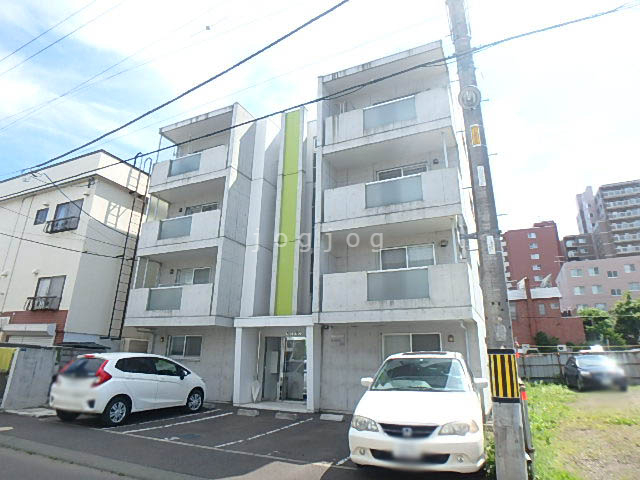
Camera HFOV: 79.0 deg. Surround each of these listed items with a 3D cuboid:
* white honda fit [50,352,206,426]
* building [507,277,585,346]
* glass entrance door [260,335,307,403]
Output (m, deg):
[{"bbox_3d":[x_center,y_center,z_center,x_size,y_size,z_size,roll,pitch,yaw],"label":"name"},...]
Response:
[{"bbox_3d":[-4.530,3.690,9.900,1.695,1.530,3.960,-6,-19,20],"label":"white honda fit"},{"bbox_3d":[22.358,9.394,39.467,7.500,9.200,8.000,-7,-19,23],"label":"building"},{"bbox_3d":[-1.154,4.310,13.007,1.700,2.080,0.120,-7,-19,23],"label":"glass entrance door"}]

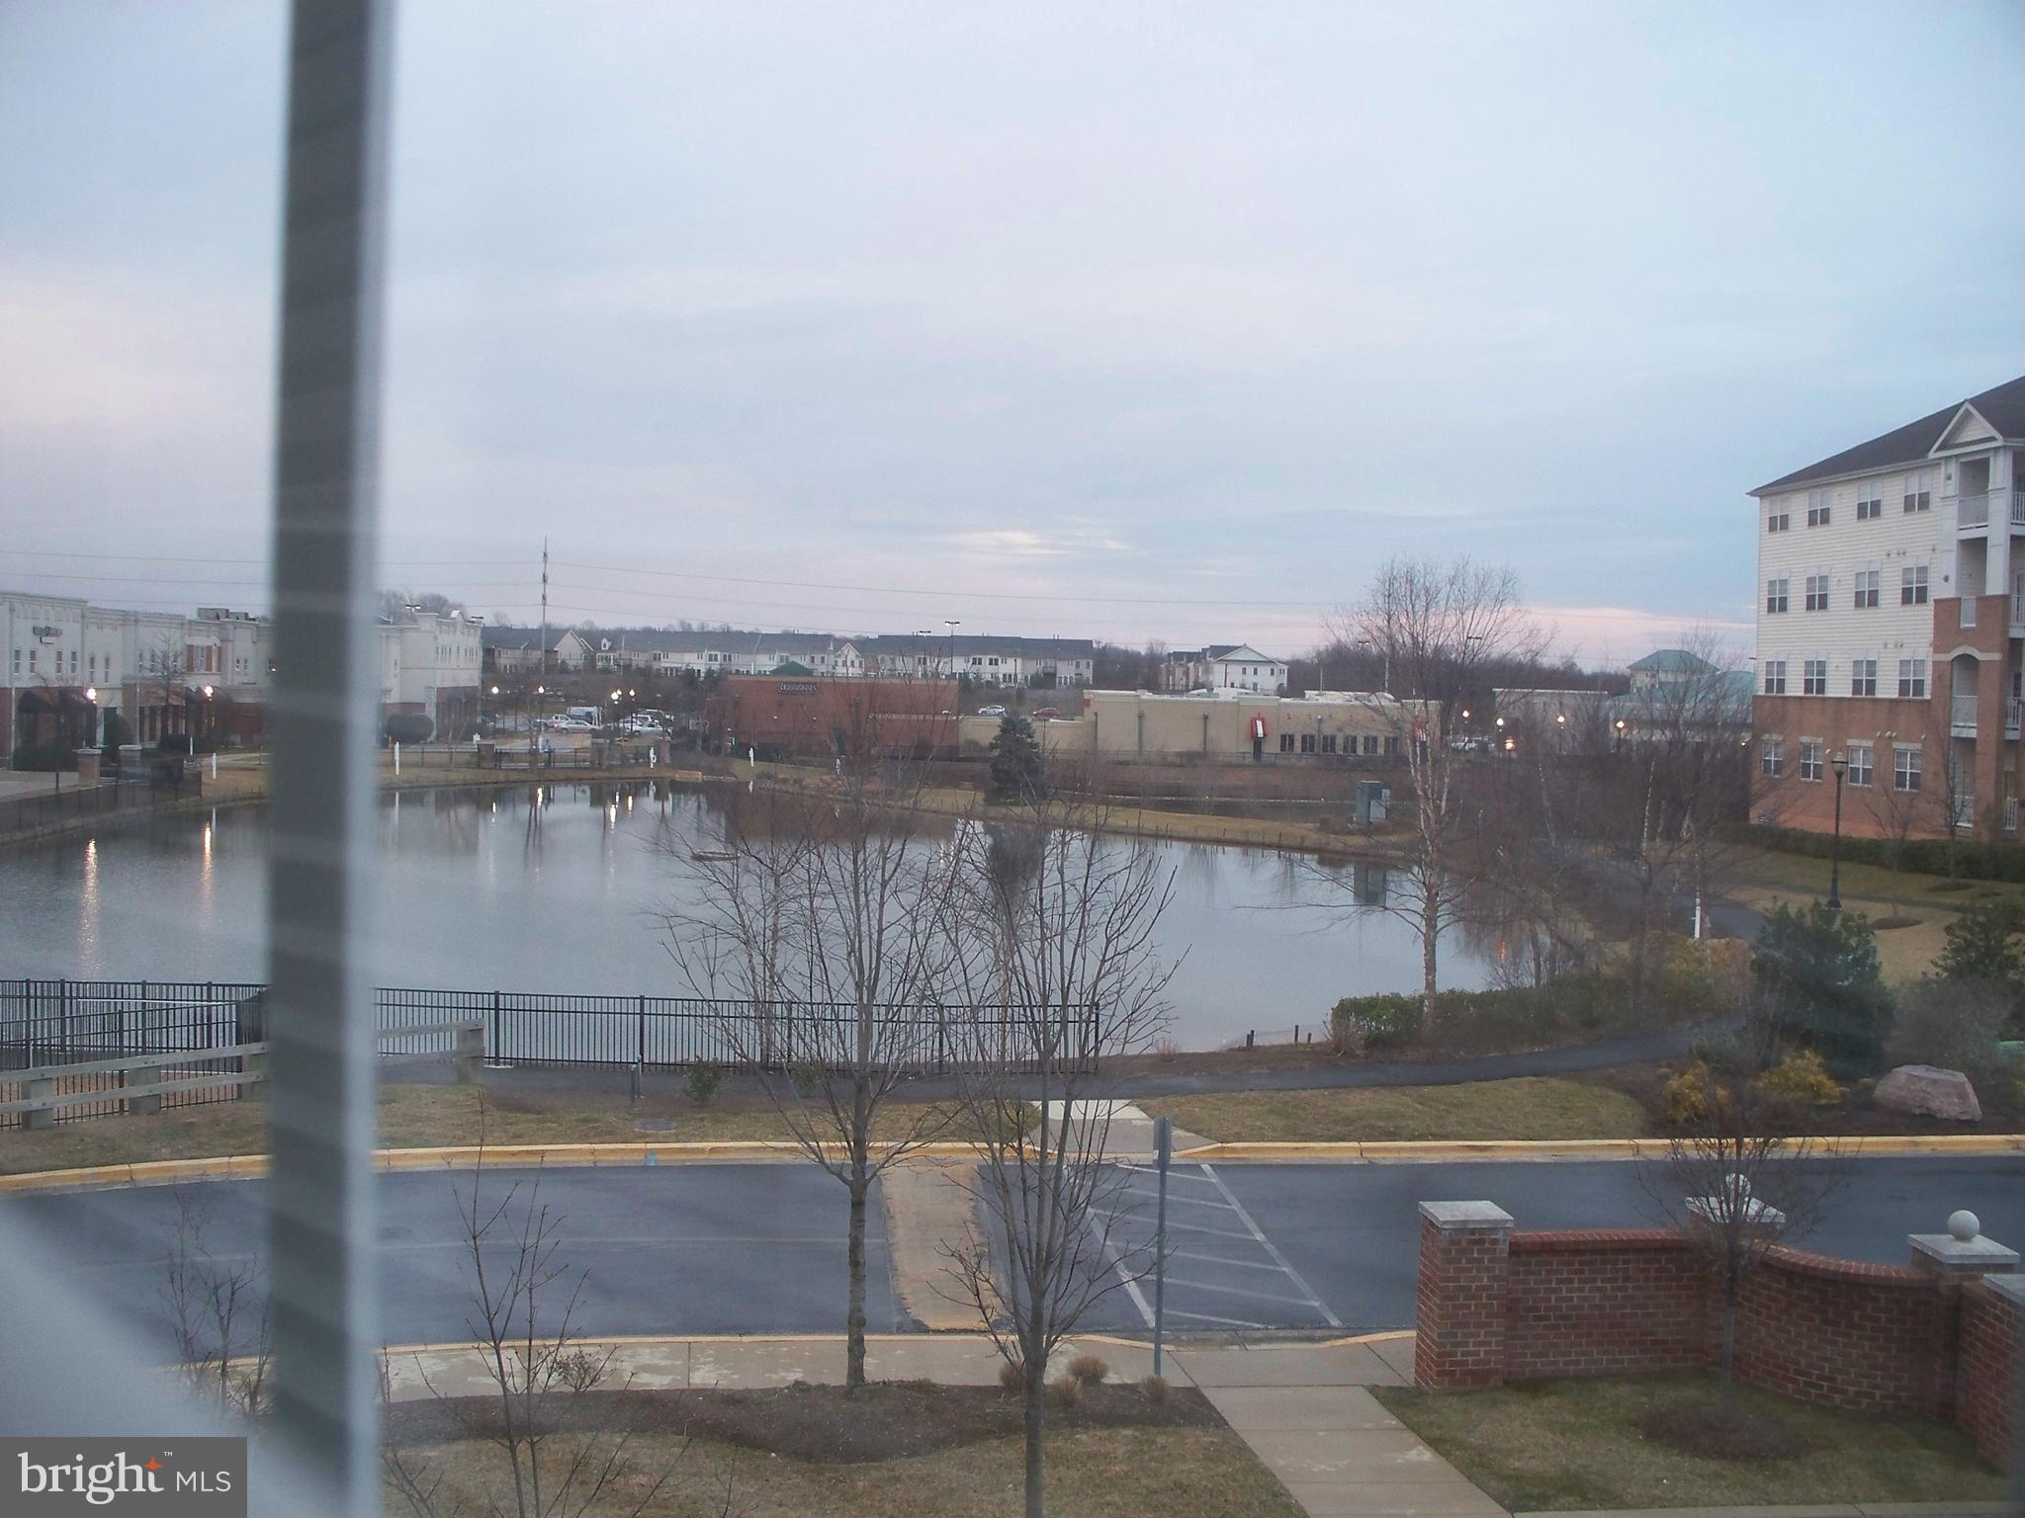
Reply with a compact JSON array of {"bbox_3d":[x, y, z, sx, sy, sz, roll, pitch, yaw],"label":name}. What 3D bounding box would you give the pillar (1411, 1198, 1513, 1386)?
[{"bbox_3d":[4.061,4.846,18.903,0.650,1.580,0.650,1,2,-4],"label":"pillar"}]

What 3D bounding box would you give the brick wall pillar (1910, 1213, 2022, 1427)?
[{"bbox_3d":[8.363,4.858,18.546,0.650,1.790,0.650,1,2,-4],"label":"brick wall pillar"}]

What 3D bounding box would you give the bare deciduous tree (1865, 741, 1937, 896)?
[{"bbox_3d":[24.043,1.691,57.000,2.000,4.400,2.000,1,2,-4],"label":"bare deciduous tree"}]

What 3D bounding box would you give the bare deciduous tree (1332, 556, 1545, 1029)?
[{"bbox_3d":[8.123,0.634,40.200,4.100,8.950,4.100,1,2,-4],"label":"bare deciduous tree"}]

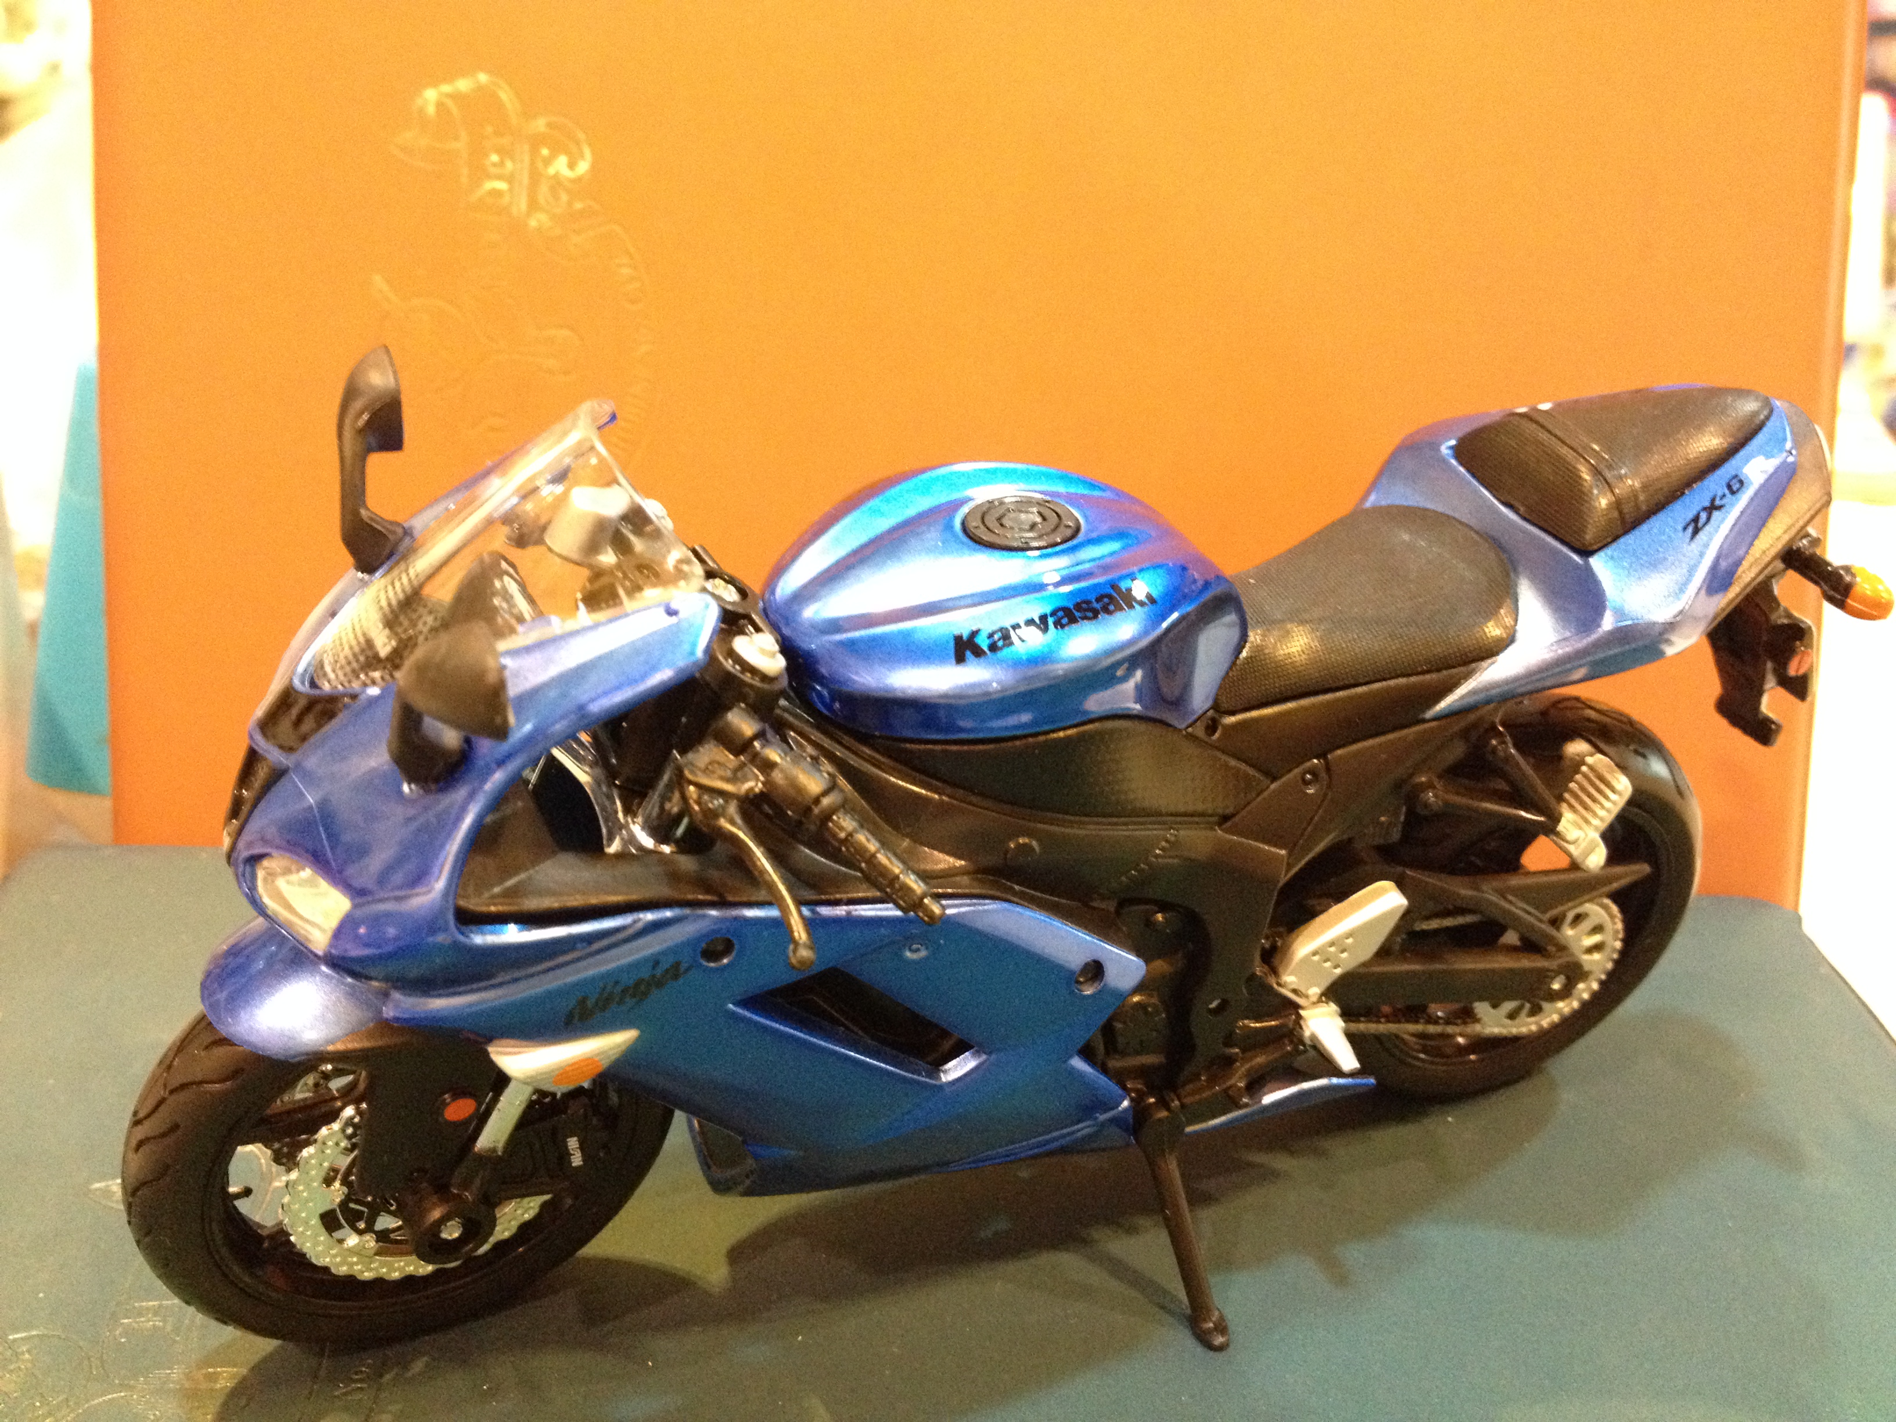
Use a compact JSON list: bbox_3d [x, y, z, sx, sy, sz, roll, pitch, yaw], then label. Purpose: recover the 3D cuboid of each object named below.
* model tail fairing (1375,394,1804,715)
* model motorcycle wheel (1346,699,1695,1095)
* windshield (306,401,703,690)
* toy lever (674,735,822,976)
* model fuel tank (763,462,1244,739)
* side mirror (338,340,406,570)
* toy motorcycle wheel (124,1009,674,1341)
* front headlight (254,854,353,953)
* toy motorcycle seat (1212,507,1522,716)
[{"bbox_3d":[0.063,-0.018,0.190,0.049,0.024,0.025,-9,34,-19],"label":"model tail fairing"},{"bbox_3d":[0.061,0.021,0.215,0.052,0.052,0.014,-9,34,-19],"label":"model motorcycle wheel"},{"bbox_3d":[-0.036,-0.011,0.150,0.030,0.018,0.035,-9,34,-19],"label":"windshield"},{"bbox_3d":[-0.016,0.012,0.149,0.010,0.013,0.018,-13,36,-26],"label":"toy lever"},{"bbox_3d":[0.004,-0.009,0.170,0.047,0.023,0.028,-9,34,-19],"label":"model fuel tank"},{"bbox_3d":[-0.051,-0.023,0.167,0.008,0.018,0.015,-9,34,-19],"label":"side mirror"},{"bbox_3d":[-0.049,0.039,0.176,0.050,0.050,0.010,-11,36,-23],"label":"toy motorcycle wheel"},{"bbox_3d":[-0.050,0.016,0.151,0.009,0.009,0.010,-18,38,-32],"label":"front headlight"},{"bbox_3d":[0.036,-0.010,0.183,0.032,0.013,0.024,-9,34,-19],"label":"toy motorcycle seat"}]

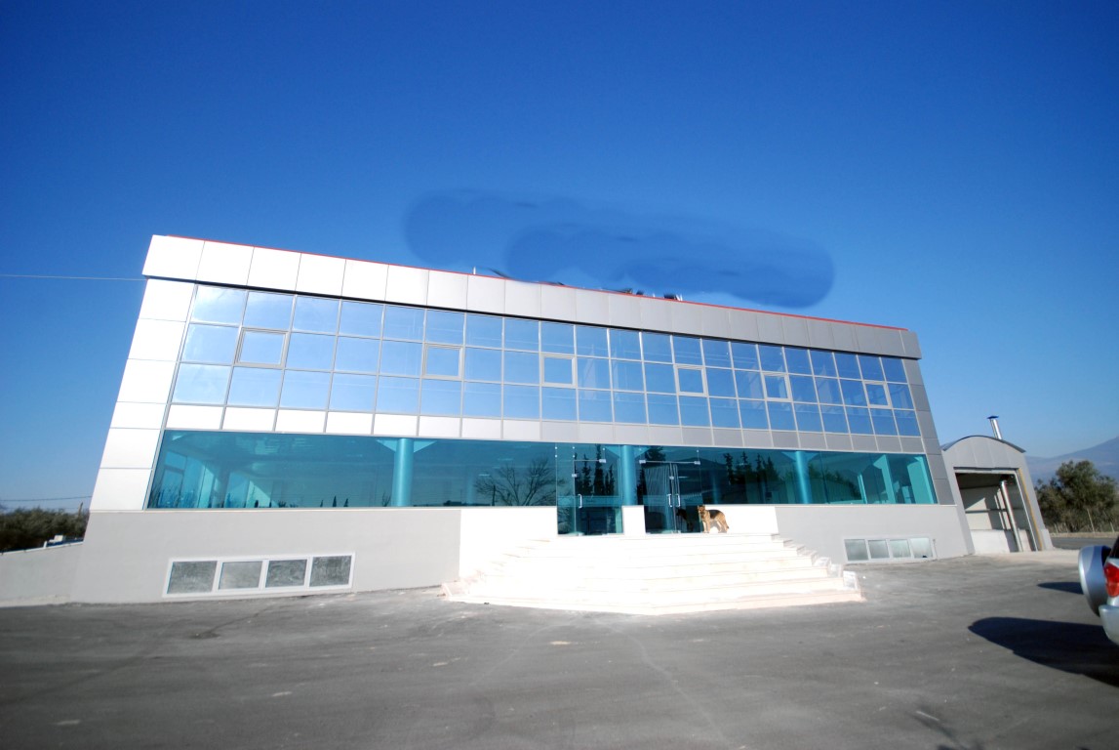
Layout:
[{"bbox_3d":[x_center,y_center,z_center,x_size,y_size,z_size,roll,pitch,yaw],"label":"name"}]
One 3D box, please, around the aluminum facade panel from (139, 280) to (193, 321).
[{"bbox_3d":[-10.333,-1.918,12.299,1.041,1.101,0.080,4,-18,-16],"label":"aluminum facade panel"}]

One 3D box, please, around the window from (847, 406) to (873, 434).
[{"bbox_3d":[11.527,1.756,17.912,1.128,1.038,0.080,4,-18,-16],"label":"window"}]

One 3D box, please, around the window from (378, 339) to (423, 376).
[{"bbox_3d":[-4.815,-0.483,14.286,1.212,1.113,0.080,4,-18,-16],"label":"window"}]

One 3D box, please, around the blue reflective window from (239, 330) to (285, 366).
[{"bbox_3d":[-8.072,-0.714,12.722,1.116,1.024,0.100,4,-18,-16],"label":"blue reflective window"}]

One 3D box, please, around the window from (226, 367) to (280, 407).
[{"bbox_3d":[-7.986,0.335,12.293,1.130,1.033,0.080,4,-18,-16],"label":"window"}]

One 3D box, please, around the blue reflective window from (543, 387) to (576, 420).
[{"bbox_3d":[0.010,0.914,14.555,1.131,1.033,0.080,4,-18,-16],"label":"blue reflective window"}]

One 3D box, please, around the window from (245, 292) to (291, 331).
[{"bbox_3d":[-8.088,-1.762,13.035,1.165,1.057,0.080,4,-18,-16],"label":"window"}]

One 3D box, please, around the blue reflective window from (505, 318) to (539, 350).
[{"bbox_3d":[-1.181,-1.275,15.001,1.128,1.038,0.080,4,-18,-16],"label":"blue reflective window"}]

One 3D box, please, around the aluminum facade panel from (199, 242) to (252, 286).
[{"bbox_3d":[-9.598,-3.165,13.468,1.238,1.225,0.080,4,-18,-16],"label":"aluminum facade panel"}]

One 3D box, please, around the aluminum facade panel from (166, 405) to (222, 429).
[{"bbox_3d":[-8.891,1.047,11.420,1.114,0.558,0.060,4,-18,-16],"label":"aluminum facade panel"}]

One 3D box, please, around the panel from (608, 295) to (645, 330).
[{"bbox_3d":[2.210,-2.138,15.651,1.148,1.154,0.060,4,-18,-16],"label":"panel"}]

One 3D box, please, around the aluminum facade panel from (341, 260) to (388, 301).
[{"bbox_3d":[-5.586,-2.702,13.451,1.148,1.154,0.060,4,-18,-16],"label":"aluminum facade panel"}]

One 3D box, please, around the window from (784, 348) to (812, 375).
[{"bbox_3d":[9.184,-0.524,17.961,1.152,1.068,0.100,4,-18,-16],"label":"window"}]

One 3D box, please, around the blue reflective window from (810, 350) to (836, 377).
[{"bbox_3d":[10.336,-0.442,18.293,1.116,1.044,0.080,4,-19,-16],"label":"blue reflective window"}]

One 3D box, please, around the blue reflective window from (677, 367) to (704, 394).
[{"bbox_3d":[4.600,0.197,16.295,1.165,1.071,0.080,4,-18,-16],"label":"blue reflective window"}]

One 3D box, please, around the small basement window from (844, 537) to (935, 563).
[{"bbox_3d":[11.684,6.140,16.473,4.022,0.809,0.100,4,-18,-16],"label":"small basement window"}]

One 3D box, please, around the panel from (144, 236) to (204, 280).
[{"bbox_3d":[-10.366,-3.124,12.608,1.188,1.188,0.100,4,-18,-16],"label":"panel"}]

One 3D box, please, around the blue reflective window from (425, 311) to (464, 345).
[{"bbox_3d":[-3.483,-1.441,14.363,1.152,1.068,0.100,4,-18,-16],"label":"blue reflective window"}]

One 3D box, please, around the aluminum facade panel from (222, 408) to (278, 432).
[{"bbox_3d":[-7.972,1.140,12.038,1.130,0.538,0.080,4,-18,-16],"label":"aluminum facade panel"}]

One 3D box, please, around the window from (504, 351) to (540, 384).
[{"bbox_3d":[-1.150,-0.209,14.561,1.131,1.031,0.080,4,-18,-16],"label":"window"}]

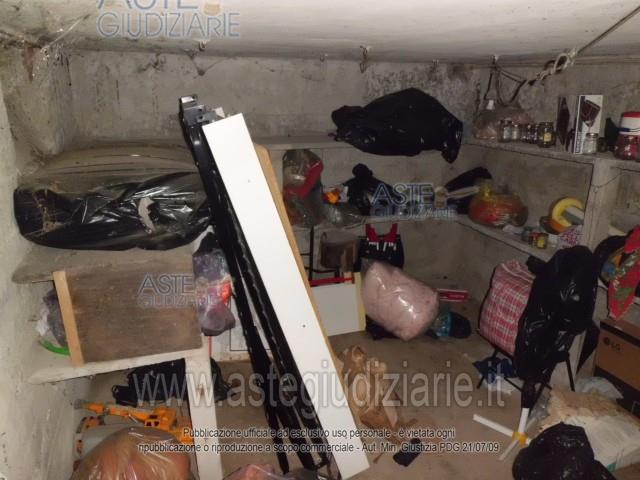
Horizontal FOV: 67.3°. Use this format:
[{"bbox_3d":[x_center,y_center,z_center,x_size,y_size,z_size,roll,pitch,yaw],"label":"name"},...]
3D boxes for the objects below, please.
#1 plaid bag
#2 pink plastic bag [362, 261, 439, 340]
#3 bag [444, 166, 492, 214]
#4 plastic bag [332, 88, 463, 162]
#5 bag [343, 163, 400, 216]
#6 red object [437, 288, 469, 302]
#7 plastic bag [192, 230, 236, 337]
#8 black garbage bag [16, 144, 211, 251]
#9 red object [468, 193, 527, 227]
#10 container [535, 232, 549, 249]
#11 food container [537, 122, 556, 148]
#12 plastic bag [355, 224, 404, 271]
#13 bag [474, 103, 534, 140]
[{"bbox_3d":[1.043,0.346,2.649,0.150,0.460,0.310,-5,16,-15],"label":"plaid bag"},{"bbox_3d":[0.526,0.380,3.273,0.470,0.460,0.350,-1,15,-1],"label":"pink plastic bag"},{"bbox_3d":[1.119,-0.375,3.633,0.306,0.347,0.280,-5,17,-17],"label":"bag"},{"bbox_3d":[0.451,-0.692,2.939,0.720,0.400,0.380,-6,17,-15],"label":"plastic bag"},{"bbox_3d":[0.360,-0.357,3.385,0.390,0.370,0.290,-5,17,-17],"label":"bag"},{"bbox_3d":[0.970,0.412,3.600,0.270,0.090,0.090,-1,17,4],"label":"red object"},{"bbox_3d":[-0.454,0.188,2.005,0.190,0.435,0.200,-5,17,-17],"label":"plastic bag"},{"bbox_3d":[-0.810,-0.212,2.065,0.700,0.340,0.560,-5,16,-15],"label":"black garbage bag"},{"bbox_3d":[1.086,-0.205,2.949,0.310,0.165,0.240,5,18,21],"label":"red object"},{"bbox_3d":[1.277,0.004,2.796,0.072,0.078,0.072,-5,16,-15],"label":"container"},{"bbox_3d":[1.115,-0.511,2.360,0.082,0.114,0.082,-6,17,-15],"label":"food container"},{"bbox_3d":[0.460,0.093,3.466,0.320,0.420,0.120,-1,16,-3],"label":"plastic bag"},{"bbox_3d":[1.115,-0.729,2.938,0.250,0.200,0.310,-6,17,-15],"label":"bag"}]

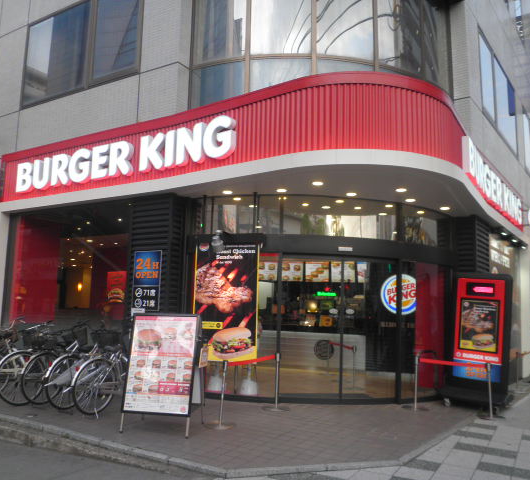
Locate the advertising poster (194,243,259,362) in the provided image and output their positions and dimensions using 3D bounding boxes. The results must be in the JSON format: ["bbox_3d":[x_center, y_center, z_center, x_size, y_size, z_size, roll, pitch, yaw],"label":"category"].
[{"bbox_3d":[-0.600,0.934,7.380,0.940,1.800,0.040,0,-9,7],"label":"advertising poster"}]

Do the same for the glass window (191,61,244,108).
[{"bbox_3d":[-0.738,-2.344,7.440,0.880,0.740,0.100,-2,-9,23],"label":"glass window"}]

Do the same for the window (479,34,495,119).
[{"bbox_3d":[4.776,-3.439,10.295,0.080,1.630,1.090,-6,-11,37],"label":"window"}]

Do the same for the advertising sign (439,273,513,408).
[{"bbox_3d":[3.217,1.509,7.258,0.800,1.920,0.450,0,-12,33],"label":"advertising sign"}]

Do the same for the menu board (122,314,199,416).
[{"bbox_3d":[-1.155,1.398,5.428,0.800,1.090,0.220,-1,-8,12],"label":"menu board"}]

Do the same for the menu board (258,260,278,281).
[{"bbox_3d":[0.071,0.808,12.210,0.570,0.480,0.080,0,-8,6],"label":"menu board"}]

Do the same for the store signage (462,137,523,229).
[{"bbox_3d":[4.663,-0.995,9.666,0.160,0.640,4.530,-5,-10,37],"label":"store signage"}]

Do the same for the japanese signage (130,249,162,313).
[{"bbox_3d":[-1.922,0.660,7.807,0.580,0.940,0.030,-4,-10,30],"label":"japanese signage"}]

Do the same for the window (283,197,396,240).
[{"bbox_3d":[1.201,-0.340,7.708,1.850,0.660,0.150,2,-9,-9],"label":"window"}]

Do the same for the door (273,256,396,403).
[{"bbox_3d":[1.056,1.348,7.305,1.880,2.120,0.220,2,-8,-4],"label":"door"}]

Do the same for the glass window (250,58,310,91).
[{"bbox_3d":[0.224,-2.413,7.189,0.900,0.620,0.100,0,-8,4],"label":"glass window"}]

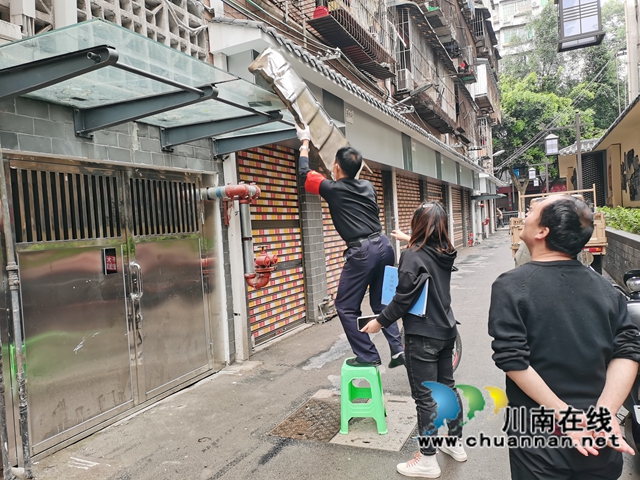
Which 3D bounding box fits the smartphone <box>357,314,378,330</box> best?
[{"bbox_3d":[0.301,0.484,2.920,0.159,0.077,0.009,-8,-8,9],"label":"smartphone"}]

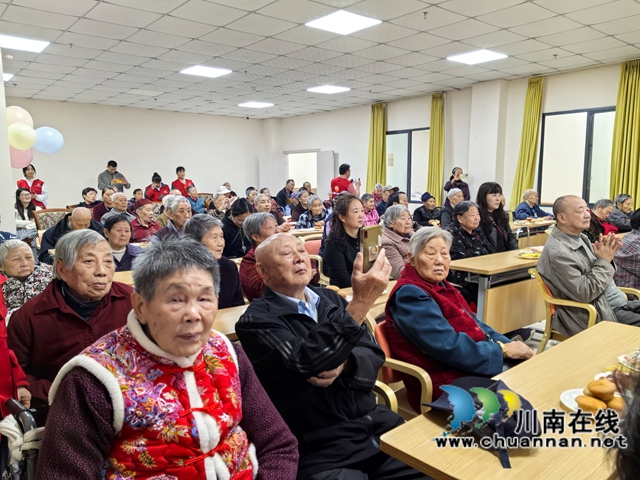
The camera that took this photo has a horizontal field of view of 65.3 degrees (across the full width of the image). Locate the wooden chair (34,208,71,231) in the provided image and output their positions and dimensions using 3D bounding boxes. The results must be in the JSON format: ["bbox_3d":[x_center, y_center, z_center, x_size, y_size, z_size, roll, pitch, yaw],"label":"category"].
[{"bbox_3d":[-2.773,0.185,5.522,0.560,1.033,0.600,-6,9,-39],"label":"wooden chair"}]

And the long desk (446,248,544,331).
[{"bbox_3d":[1.727,0.506,4.273,1.750,0.750,0.440,-6,9,-40],"label":"long desk"}]

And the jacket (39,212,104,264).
[{"bbox_3d":[-2.231,0.040,4.504,0.600,0.620,0.500,-6,9,-39],"label":"jacket"}]

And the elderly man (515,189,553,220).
[{"bbox_3d":[3.050,-0.127,7.100,0.500,1.200,0.750,-6,9,-39],"label":"elderly man"}]

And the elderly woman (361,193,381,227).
[{"bbox_3d":[0.737,-0.046,6.728,0.480,1.152,0.650,-6,9,-39],"label":"elderly woman"}]

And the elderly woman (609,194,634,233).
[{"bbox_3d":[3.626,0.047,5.828,0.500,1.147,0.680,-6,9,-39],"label":"elderly woman"}]

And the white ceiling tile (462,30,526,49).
[{"bbox_3d":[2.006,-2.314,5.749,0.600,0.020,0.600,-6,9,-39],"label":"white ceiling tile"}]

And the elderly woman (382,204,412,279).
[{"bbox_3d":[0.650,0.346,3.767,0.490,1.200,0.660,-6,9,-40],"label":"elderly woman"}]

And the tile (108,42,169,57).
[{"bbox_3d":[-2.211,-2.334,6.131,0.600,0.020,0.600,-6,9,-40],"label":"tile"}]

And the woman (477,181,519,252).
[{"bbox_3d":[1.540,0.186,4.138,0.500,1.308,0.700,-6,9,-39],"label":"woman"}]

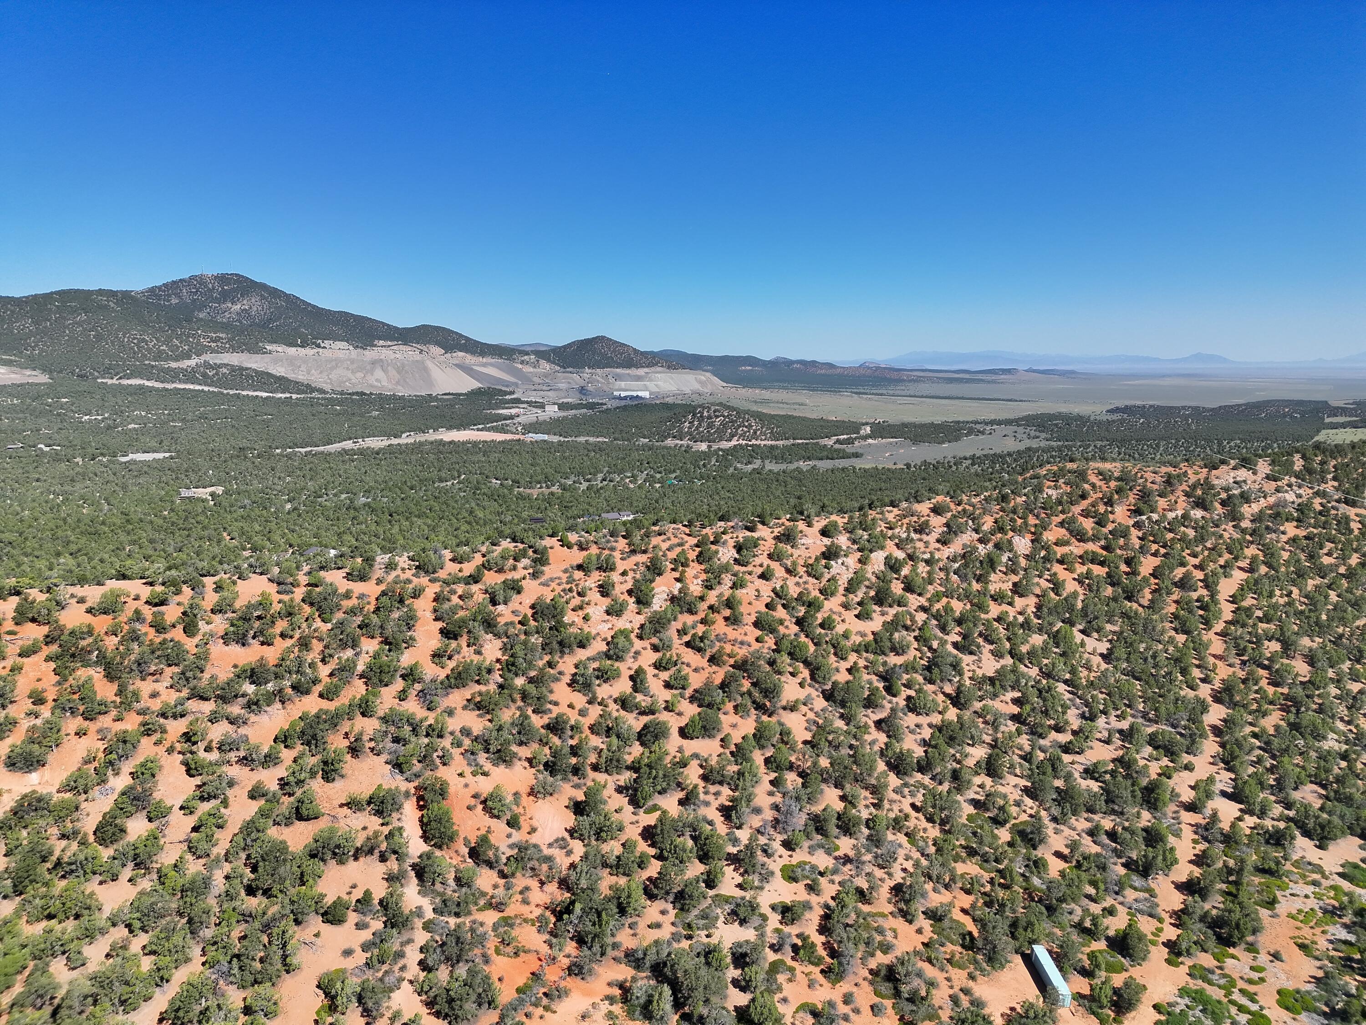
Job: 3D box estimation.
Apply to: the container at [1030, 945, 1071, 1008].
[{"bbox_3d":[76.470,96.180,197.130,2.590,2.880,16.000,0,9,1],"label":"container"}]

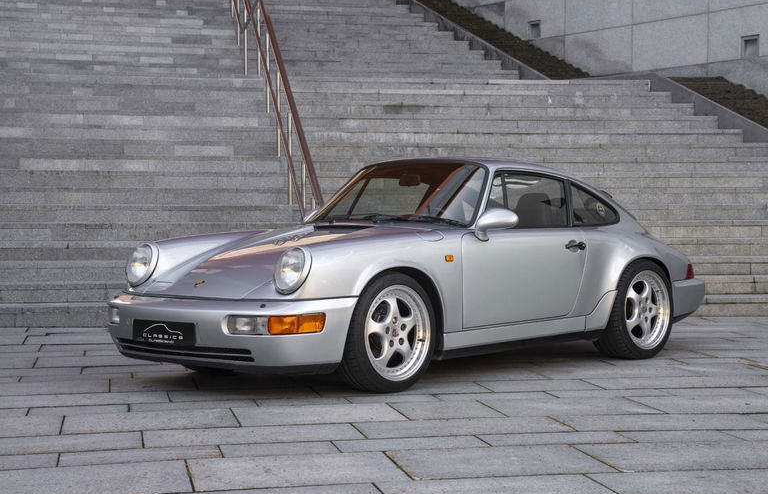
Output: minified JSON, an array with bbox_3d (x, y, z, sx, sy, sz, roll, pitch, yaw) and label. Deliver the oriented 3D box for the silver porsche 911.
[{"bbox_3d":[0.346,0.080,8.485,1.730,1.270,4.230,2,2,44],"label":"silver porsche 911"}]

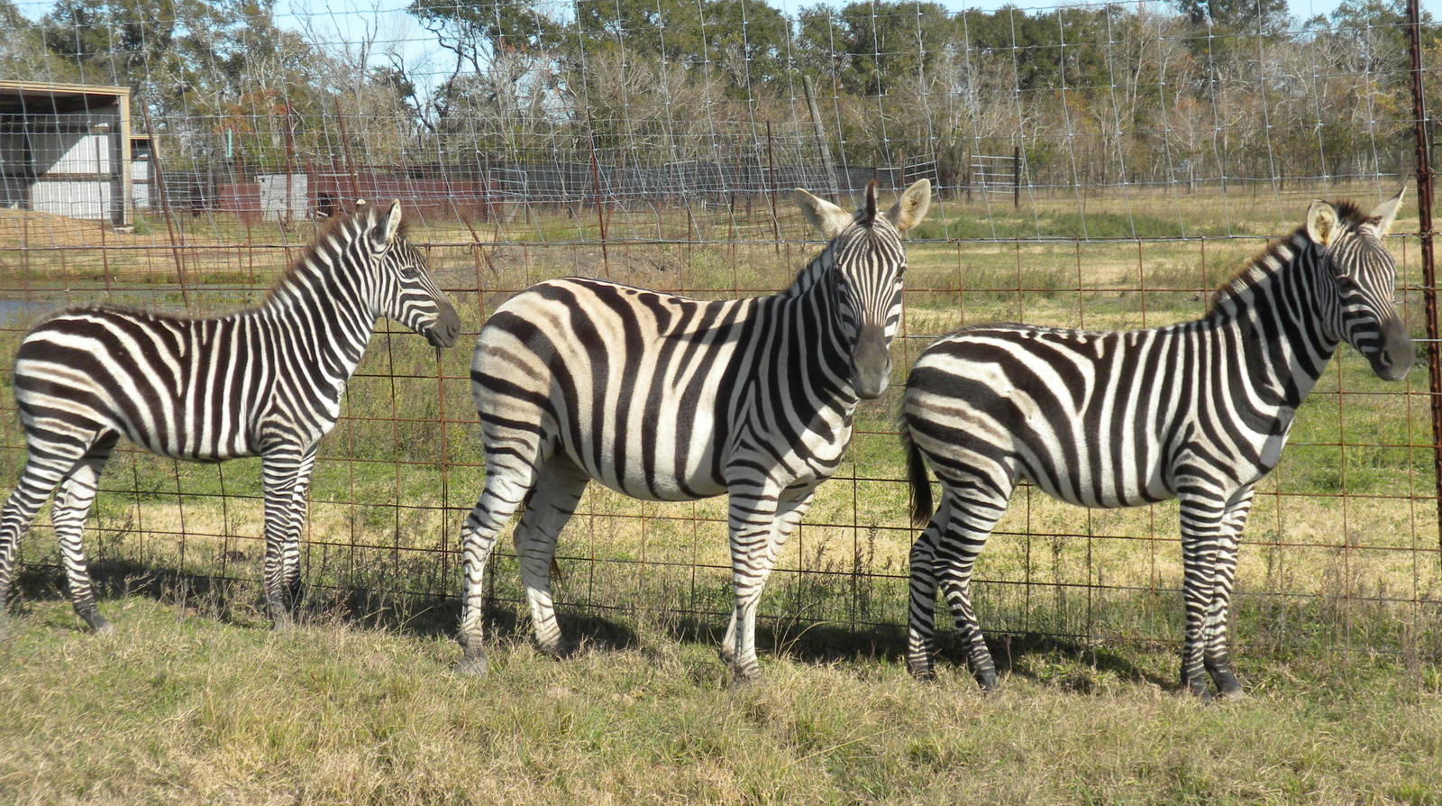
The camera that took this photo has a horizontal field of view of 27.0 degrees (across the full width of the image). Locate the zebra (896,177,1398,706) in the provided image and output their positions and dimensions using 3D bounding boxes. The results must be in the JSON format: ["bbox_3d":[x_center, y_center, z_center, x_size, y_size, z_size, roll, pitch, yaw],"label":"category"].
[{"bbox_3d":[1.239,0.090,8.670,1.479,1.448,0.439,1,5,26],"label":"zebra"}]

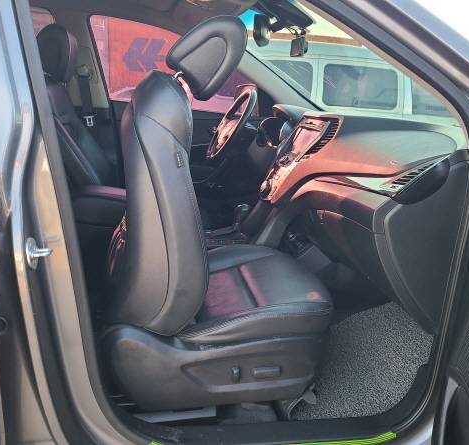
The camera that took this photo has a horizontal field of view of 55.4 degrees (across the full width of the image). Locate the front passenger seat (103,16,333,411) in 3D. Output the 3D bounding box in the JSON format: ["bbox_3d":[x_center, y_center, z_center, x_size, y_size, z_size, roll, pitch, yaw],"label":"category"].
[{"bbox_3d":[-0.024,-0.059,1.294,0.670,1.000,0.530,2,11,-15],"label":"front passenger seat"}]

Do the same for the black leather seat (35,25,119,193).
[{"bbox_3d":[-0.427,-0.247,1.933,0.880,1.050,0.530,2,11,-15],"label":"black leather seat"}]

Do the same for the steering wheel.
[{"bbox_3d":[0.001,-0.438,2.006,0.100,0.380,0.380,30,3,-19],"label":"steering wheel"}]

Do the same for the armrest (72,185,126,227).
[{"bbox_3d":[-0.390,-0.060,1.587,0.360,0.130,0.200,2,11,-15],"label":"armrest"}]

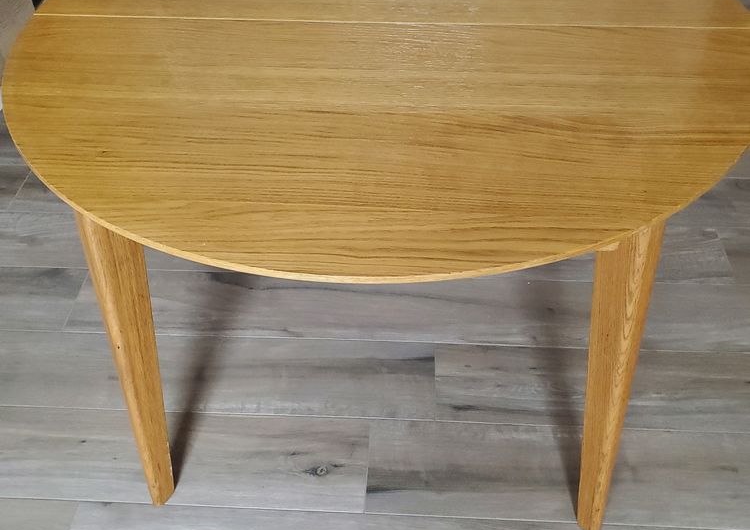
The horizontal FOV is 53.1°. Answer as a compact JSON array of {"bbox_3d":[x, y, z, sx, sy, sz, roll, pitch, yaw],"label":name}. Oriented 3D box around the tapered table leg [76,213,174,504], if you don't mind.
[{"bbox_3d":[-0.366,0.143,1.181,0.083,0.725,0.042,-28,50,-32],"label":"tapered table leg"}]

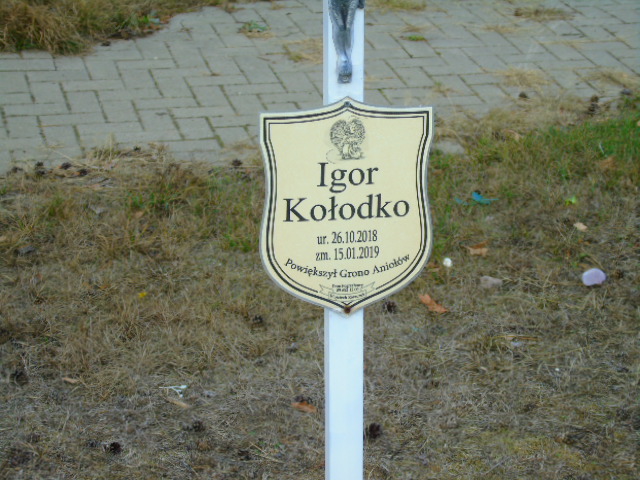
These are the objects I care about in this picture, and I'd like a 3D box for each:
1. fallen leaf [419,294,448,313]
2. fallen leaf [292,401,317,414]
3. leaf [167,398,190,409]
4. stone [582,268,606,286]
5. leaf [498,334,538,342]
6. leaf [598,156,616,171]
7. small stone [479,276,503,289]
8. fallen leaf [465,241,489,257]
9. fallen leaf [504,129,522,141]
[{"bbox_3d":[0.265,0.146,4.060,0.039,0.014,0.088,-15,28,-33],"label":"fallen leaf"},{"bbox_3d":[-0.032,0.344,3.567,0.055,0.015,0.029,11,25,22],"label":"fallen leaf"},{"bbox_3d":[-0.291,0.336,3.572,0.060,0.009,0.015,16,27,31],"label":"leaf"},{"bbox_3d":[0.664,0.091,4.208,0.057,0.035,0.048,1,23,0],"label":"stone"},{"bbox_3d":[0.446,0.221,3.901,0.090,0.010,0.017,5,23,8],"label":"leaf"},{"bbox_3d":[0.812,-0.216,4.911,0.052,0.022,0.050,1,23,0],"label":"leaf"},{"bbox_3d":[0.410,0.102,4.177,0.056,0.022,0.038,1,23,0],"label":"small stone"},{"bbox_3d":[0.392,0.021,4.350,0.062,0.025,0.048,1,23,0],"label":"fallen leaf"},{"bbox_3d":[0.570,-0.311,5.118,0.055,0.020,0.040,18,28,35],"label":"fallen leaf"}]

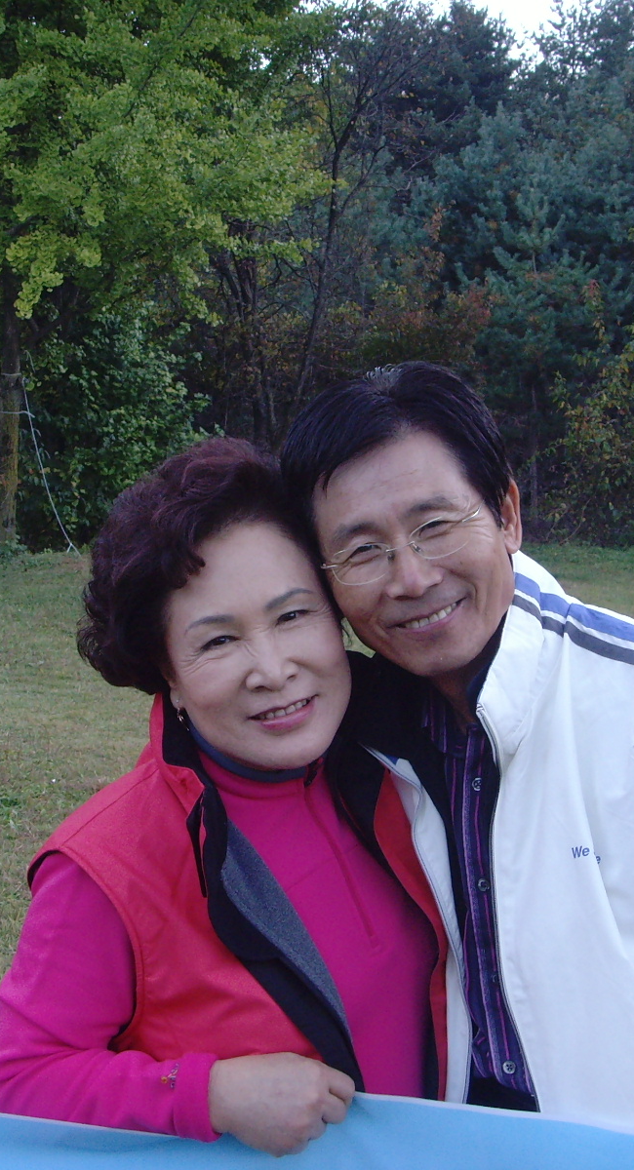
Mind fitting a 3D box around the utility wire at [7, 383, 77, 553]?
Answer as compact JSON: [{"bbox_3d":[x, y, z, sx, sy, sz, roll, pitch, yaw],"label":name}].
[{"bbox_3d":[-2.658,-1.132,17.000,0.660,1.640,0.300,0,5,-6],"label":"utility wire"}]

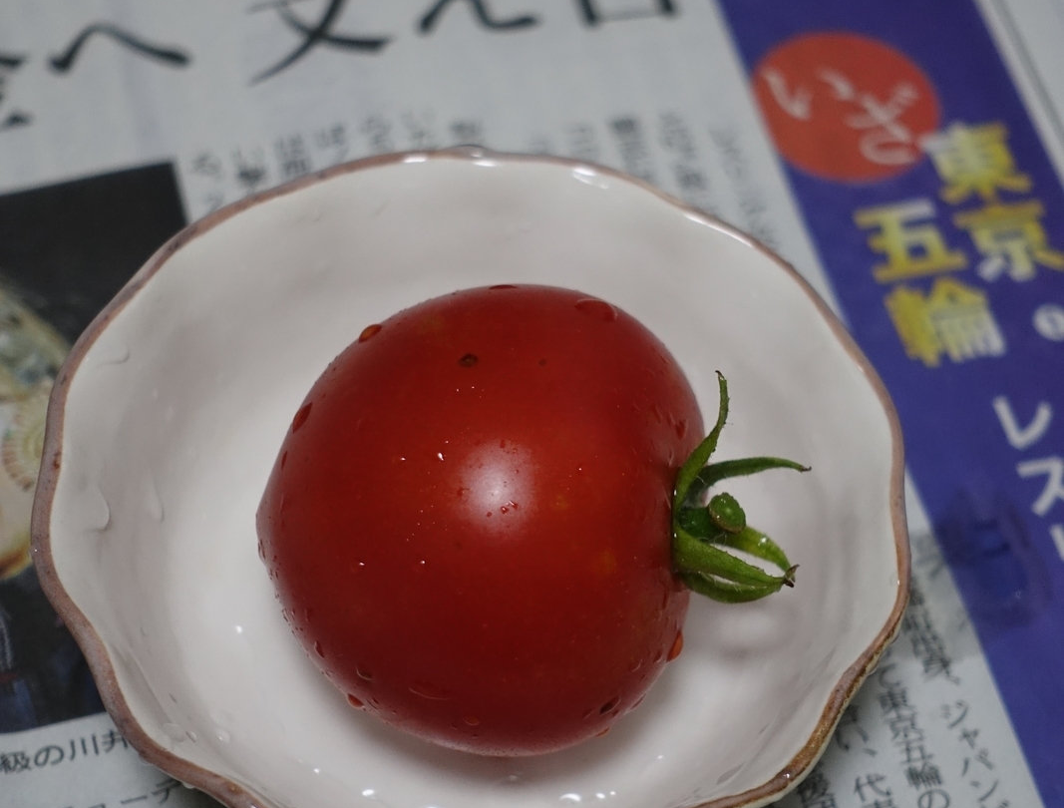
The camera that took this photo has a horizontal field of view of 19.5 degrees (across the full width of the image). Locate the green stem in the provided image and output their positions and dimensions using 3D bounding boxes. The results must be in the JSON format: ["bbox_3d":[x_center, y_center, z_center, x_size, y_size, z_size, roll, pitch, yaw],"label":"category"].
[{"bbox_3d":[0.019,0.008,0.290,0.015,0.017,0.021,2,92,28],"label":"green stem"}]

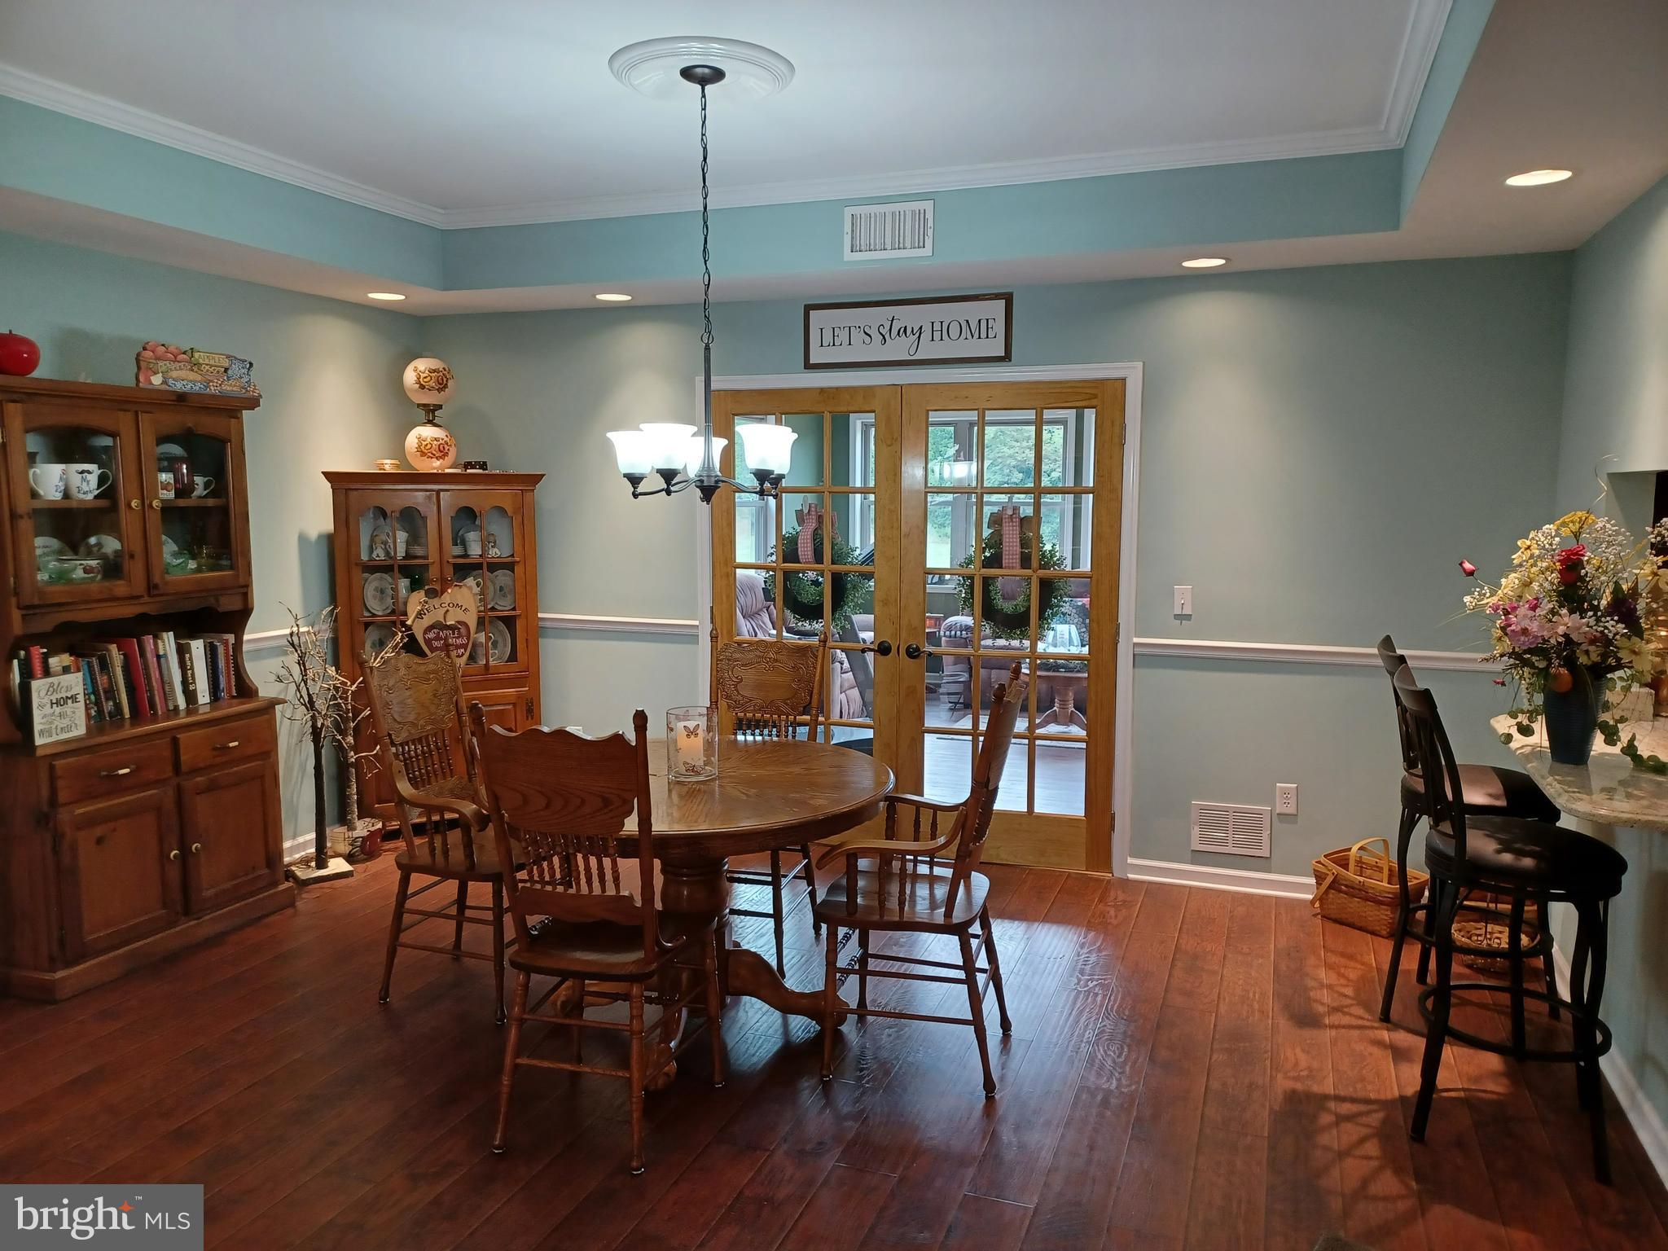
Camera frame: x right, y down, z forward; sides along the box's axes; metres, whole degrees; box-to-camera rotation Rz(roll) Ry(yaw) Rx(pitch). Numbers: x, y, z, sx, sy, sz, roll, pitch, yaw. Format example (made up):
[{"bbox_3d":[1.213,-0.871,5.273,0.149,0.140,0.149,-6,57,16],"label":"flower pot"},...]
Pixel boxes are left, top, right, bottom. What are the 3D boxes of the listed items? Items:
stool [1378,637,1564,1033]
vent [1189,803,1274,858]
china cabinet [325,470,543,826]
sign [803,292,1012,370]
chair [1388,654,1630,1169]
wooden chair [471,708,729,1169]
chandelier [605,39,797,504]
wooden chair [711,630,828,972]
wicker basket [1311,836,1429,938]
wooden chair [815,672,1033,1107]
[{"bbox_3d":[1.921,0.633,3.633,0.550,1.150,0.480,3,7,25],"label":"stool"},{"bbox_3d":[1.600,0.827,4.854,0.306,0.204,0.020,3,7,20],"label":"vent"},{"bbox_3d":[-1.896,0.113,5.798,0.970,1.670,0.520,-3,7,-24],"label":"china cabinet"},{"bbox_3d":[0.296,-1.242,5.111,0.930,0.278,0.030,3,7,20],"label":"sign"},{"bbox_3d":[1.686,0.699,3.036,0.540,1.150,0.470,3,7,22],"label":"chair"},{"bbox_3d":[-0.576,0.704,3.043,0.480,1.120,0.550,2,7,16],"label":"wooden chair"},{"bbox_3d":[-0.369,-0.957,3.437,0.570,1.215,0.570,0,6,0],"label":"chandelier"},{"bbox_3d":[-0.306,0.587,4.143,0.480,1.110,0.550,2,7,16],"label":"wooden chair"},{"bbox_3d":[2.014,0.955,4.514,0.260,0.315,0.355,-3,7,-24],"label":"wicker basket"},{"bbox_3d":[0.254,0.668,3.388,0.560,1.120,0.560,2,7,14],"label":"wooden chair"}]

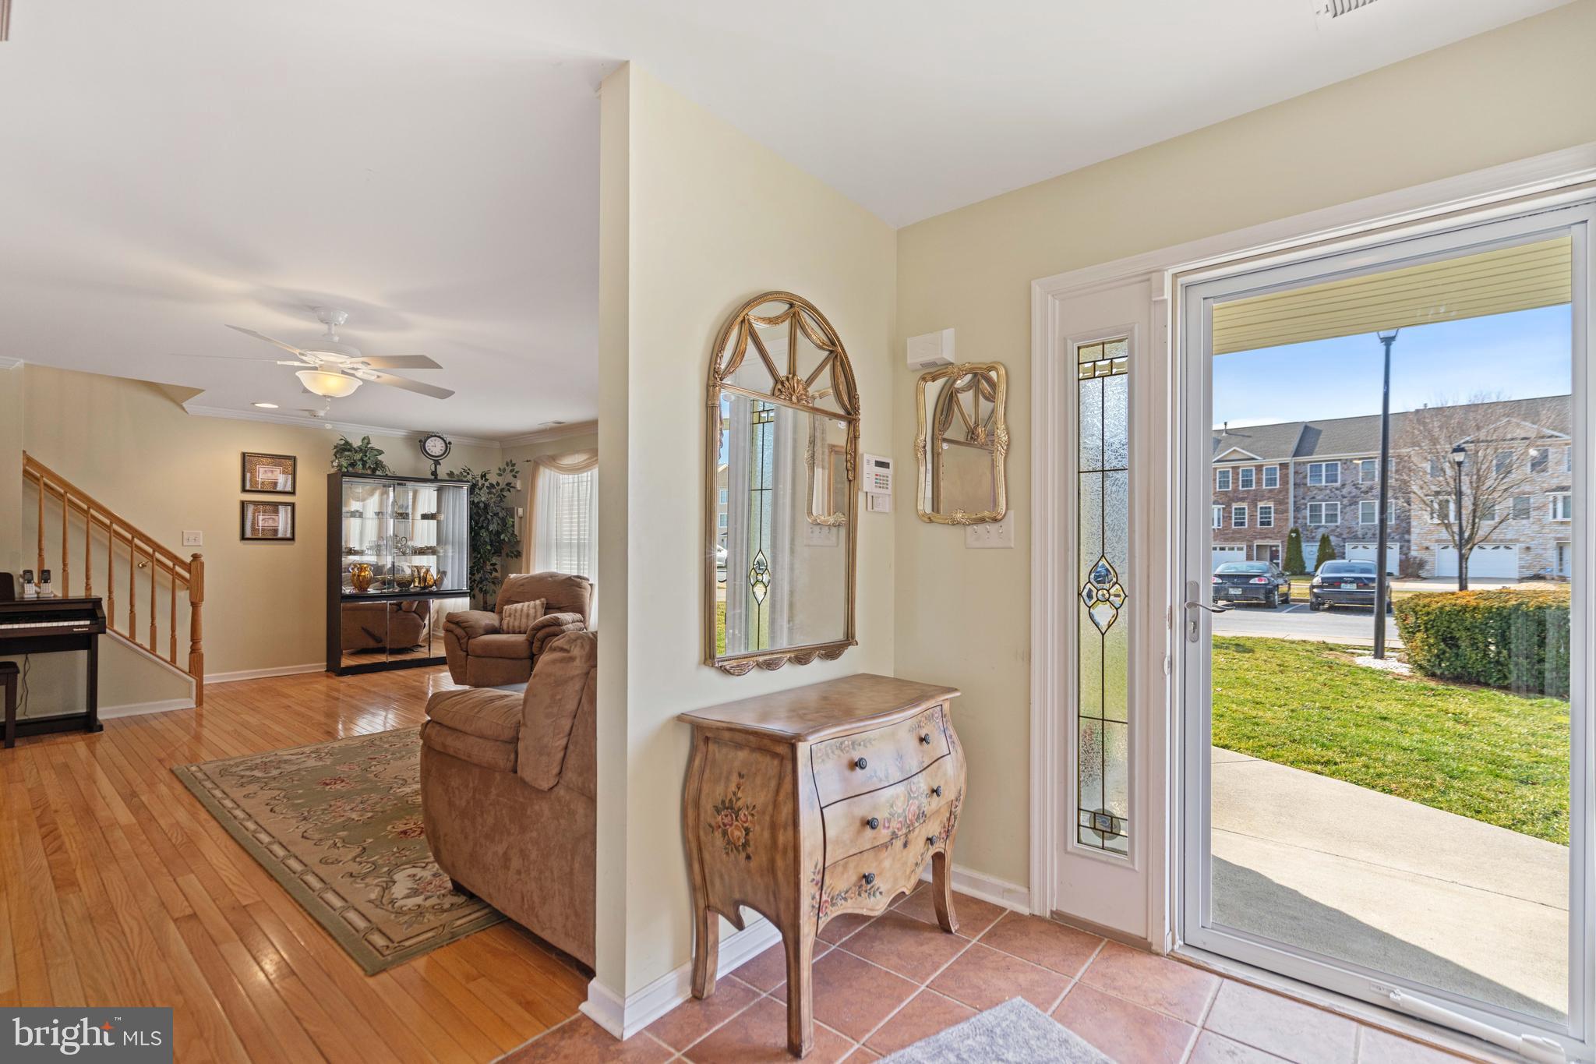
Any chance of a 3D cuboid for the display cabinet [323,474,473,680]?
[{"bbox_3d":[-3.975,0.398,7.095,0.403,1.864,1.185,-1,-1,40],"label":"display cabinet"}]

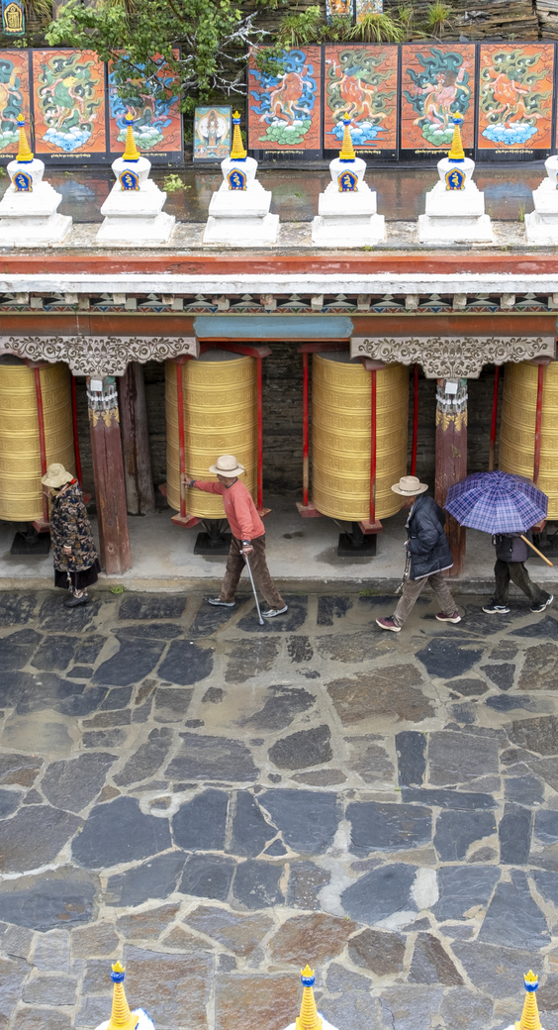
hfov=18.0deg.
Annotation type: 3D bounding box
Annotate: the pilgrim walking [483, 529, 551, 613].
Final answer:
[{"bbox_3d":[2.433,0.272,17.587,0.680,1.548,0.500,0,25,2],"label":"pilgrim walking"}]

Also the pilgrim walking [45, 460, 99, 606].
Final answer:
[{"bbox_3d":[-2.086,0.206,17.723,0.472,1.550,0.550,0,26,2],"label":"pilgrim walking"}]

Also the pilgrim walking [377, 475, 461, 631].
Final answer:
[{"bbox_3d":[1.382,0.367,17.354,0.800,1.608,0.550,0,25,2],"label":"pilgrim walking"}]

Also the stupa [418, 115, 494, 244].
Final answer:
[{"bbox_3d":[1.695,-3.275,16.799,0.692,1.149,0.692,0,25,2],"label":"stupa"}]

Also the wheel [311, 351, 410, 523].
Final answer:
[{"bbox_3d":[0.824,-0.893,17.822,0.969,1.690,0.969,0,25,4],"label":"wheel"}]

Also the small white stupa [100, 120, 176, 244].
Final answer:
[{"bbox_3d":[-1.413,-3.325,17.164,0.717,1.179,0.717,0,25,4],"label":"small white stupa"}]

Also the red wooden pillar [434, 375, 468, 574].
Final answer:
[{"bbox_3d":[1.751,-0.412,17.913,0.310,2.206,0.310,0,25,2],"label":"red wooden pillar"}]

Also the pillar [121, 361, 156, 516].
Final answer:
[{"bbox_3d":[-1.541,-1.079,18.911,0.266,2.236,0.266,0,25,4],"label":"pillar"}]

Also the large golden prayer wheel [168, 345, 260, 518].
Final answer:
[{"bbox_3d":[-0.701,-0.950,18.354,0.974,1.744,0.974,-1,25,0],"label":"large golden prayer wheel"}]

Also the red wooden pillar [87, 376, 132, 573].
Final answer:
[{"bbox_3d":[-1.748,-0.441,18.102,0.310,2.201,0.310,0,25,2],"label":"red wooden pillar"}]

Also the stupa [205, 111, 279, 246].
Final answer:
[{"bbox_3d":[-0.376,-3.282,16.928,0.700,1.197,0.680,0,26,2],"label":"stupa"}]

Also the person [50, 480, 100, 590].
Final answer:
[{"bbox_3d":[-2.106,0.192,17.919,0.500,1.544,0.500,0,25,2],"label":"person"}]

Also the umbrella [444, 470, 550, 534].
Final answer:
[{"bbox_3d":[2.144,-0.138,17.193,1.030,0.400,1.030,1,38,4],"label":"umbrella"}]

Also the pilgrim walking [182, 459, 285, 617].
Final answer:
[{"bbox_3d":[-0.421,0.165,17.763,1.000,1.677,0.700,0,25,2],"label":"pilgrim walking"}]

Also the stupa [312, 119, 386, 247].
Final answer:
[{"bbox_3d":[0.667,-3.268,16.888,0.700,1.182,0.680,0,26,2],"label":"stupa"}]

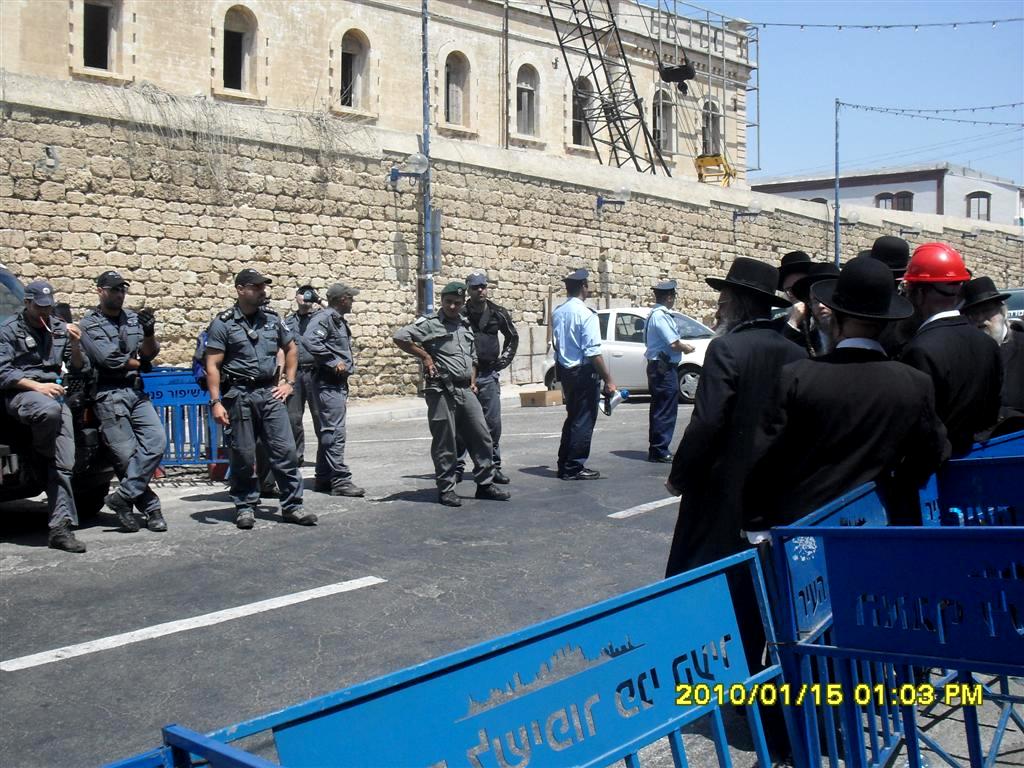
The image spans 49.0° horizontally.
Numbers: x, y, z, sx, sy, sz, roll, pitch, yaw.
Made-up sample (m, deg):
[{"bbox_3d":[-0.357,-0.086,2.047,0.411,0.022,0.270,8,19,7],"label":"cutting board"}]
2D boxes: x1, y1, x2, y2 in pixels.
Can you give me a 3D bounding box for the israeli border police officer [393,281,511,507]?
[{"bbox_3d":[-0.484,0.056,9.000,0.780,1.755,0.500,-2,3,-37],"label":"israeli border police officer"}]

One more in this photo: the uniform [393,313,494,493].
[{"bbox_3d":[-0.536,0.145,8.800,0.720,1.420,0.500,-1,2,-30],"label":"uniform"}]

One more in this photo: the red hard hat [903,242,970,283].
[{"bbox_3d":[1.626,-0.461,4.300,0.235,0.155,0.285,-2,3,-45],"label":"red hard hat"}]

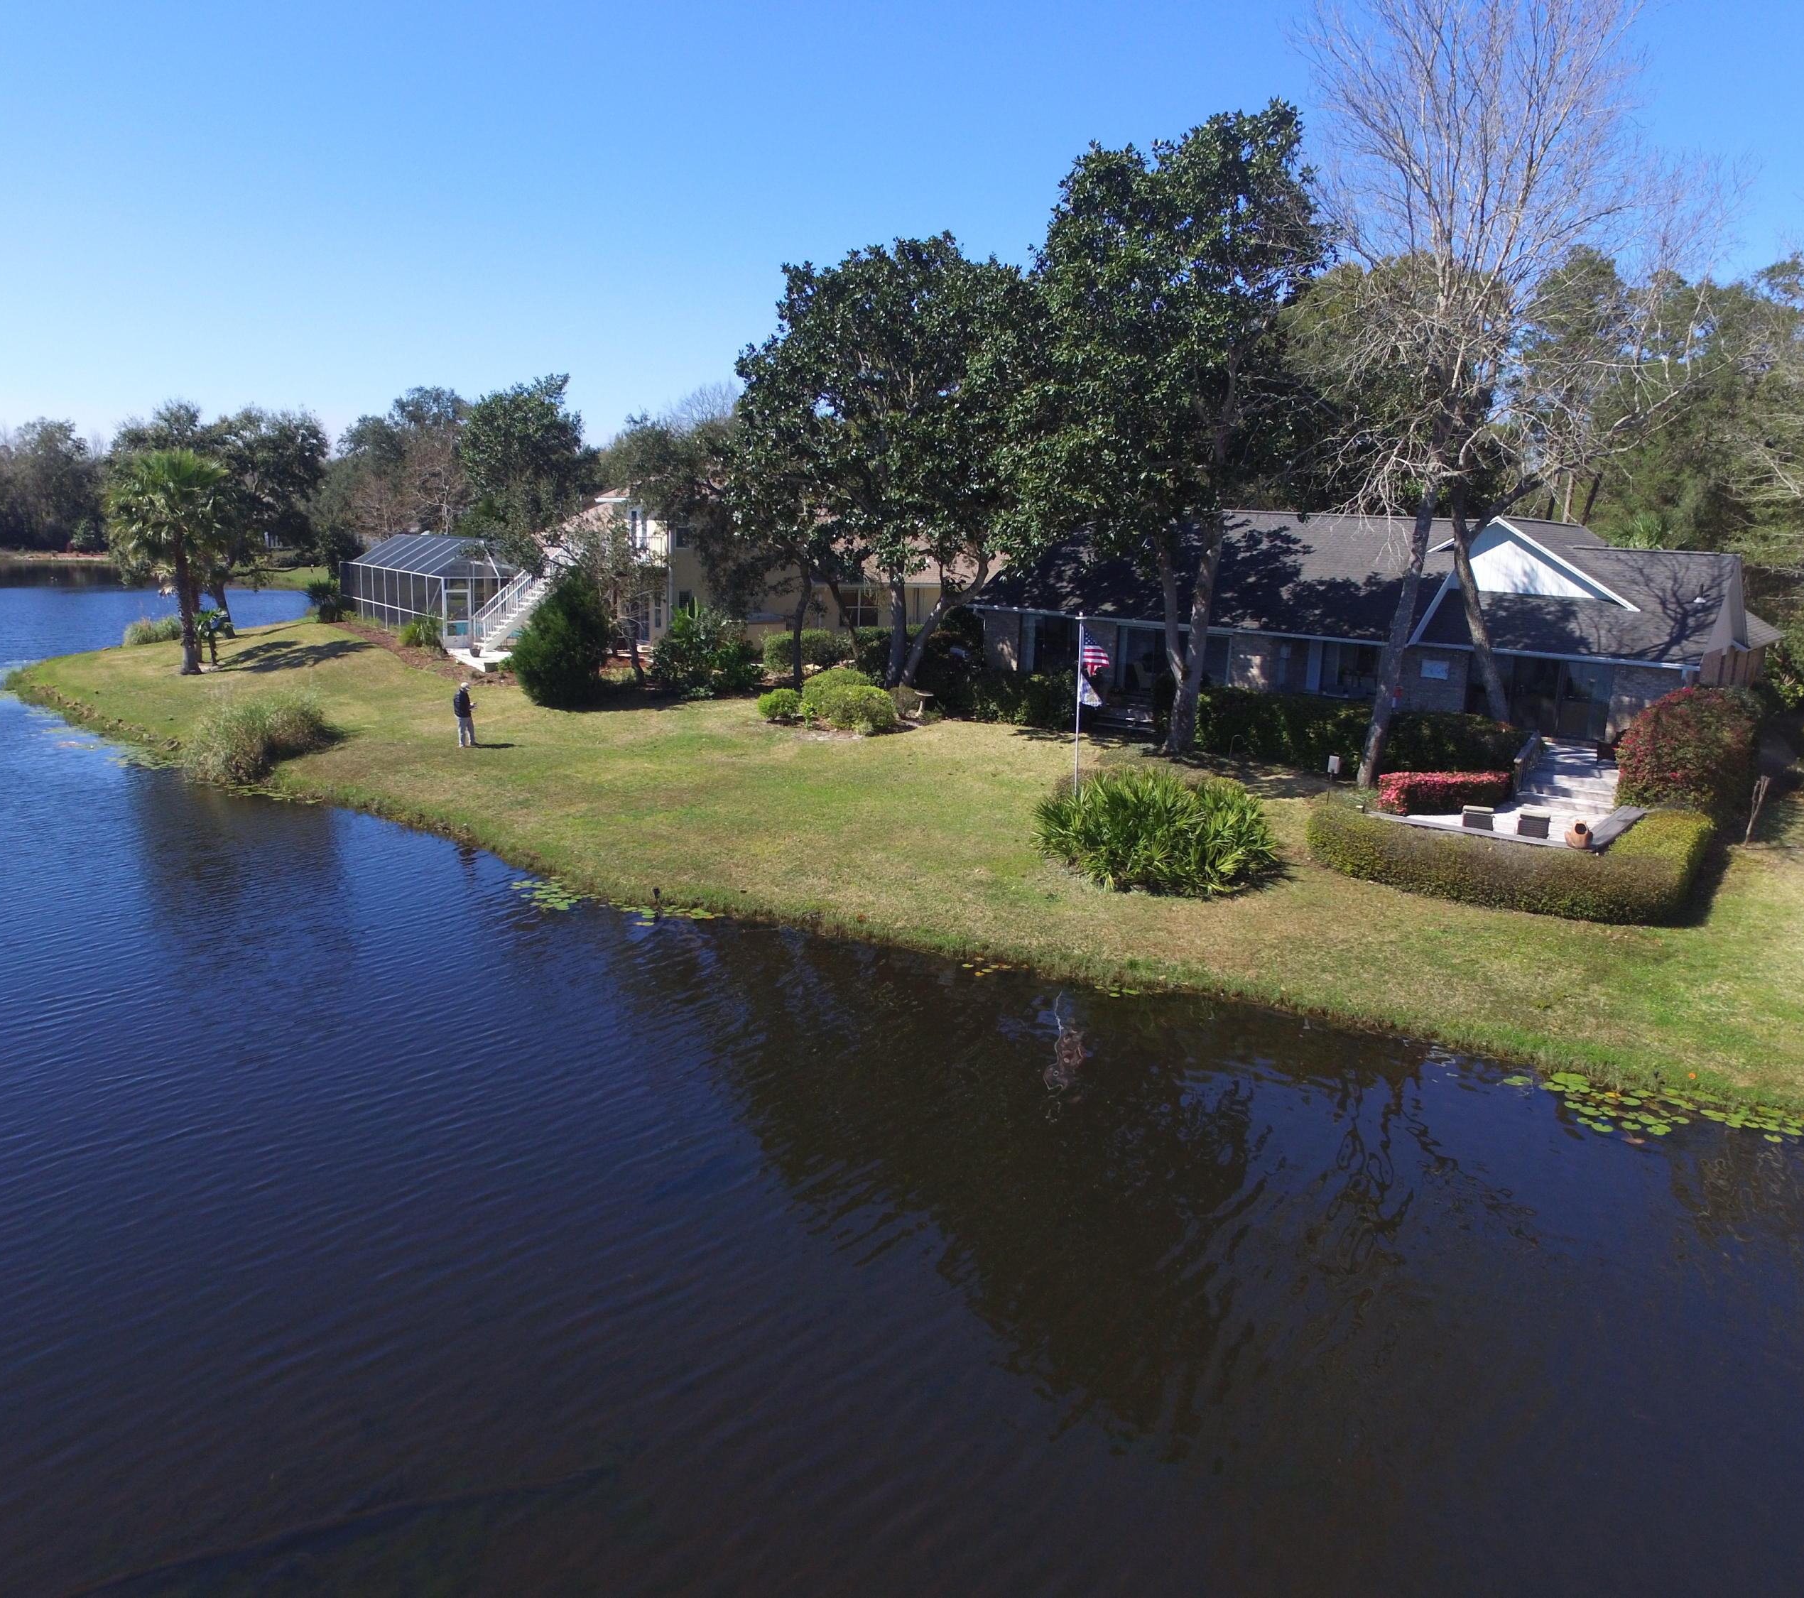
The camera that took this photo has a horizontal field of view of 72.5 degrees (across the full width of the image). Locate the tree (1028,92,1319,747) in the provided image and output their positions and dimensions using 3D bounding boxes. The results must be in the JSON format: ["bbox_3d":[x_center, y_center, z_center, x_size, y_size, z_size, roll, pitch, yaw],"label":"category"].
[{"bbox_3d":[7.185,-8.762,31.180,7.400,15.500,7.400,2,13,0],"label":"tree"}]

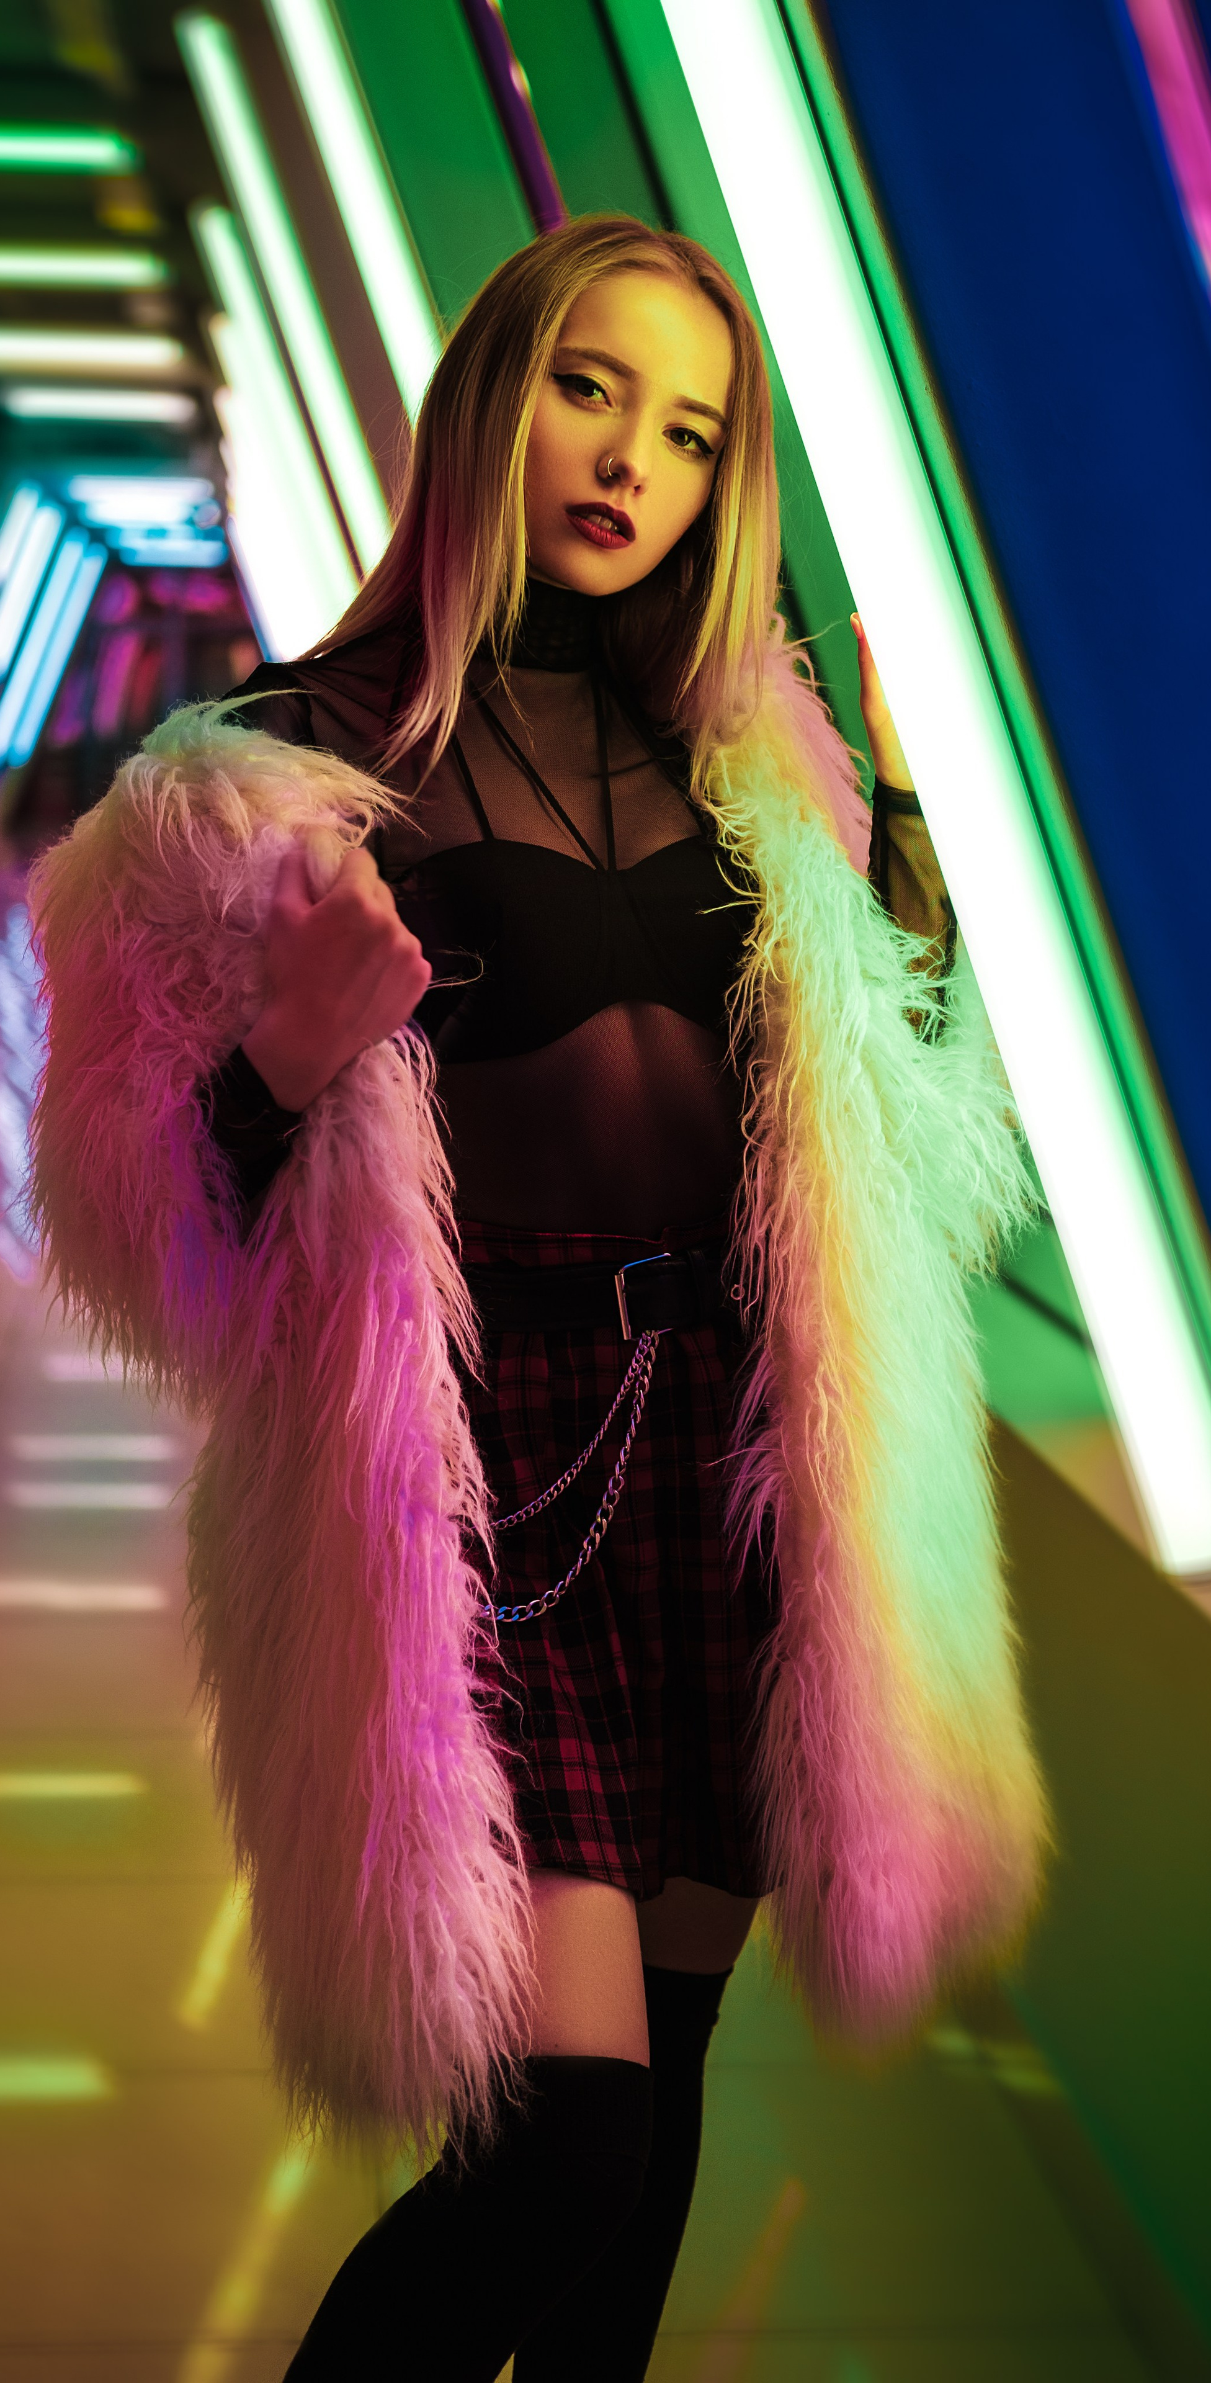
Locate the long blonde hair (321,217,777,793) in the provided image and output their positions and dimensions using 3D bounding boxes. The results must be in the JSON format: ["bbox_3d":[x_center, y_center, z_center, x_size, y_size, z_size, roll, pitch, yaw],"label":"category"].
[{"bbox_3d":[-0.031,-0.408,2.070,0.250,0.330,0.240,6,9,-20],"label":"long blonde hair"}]

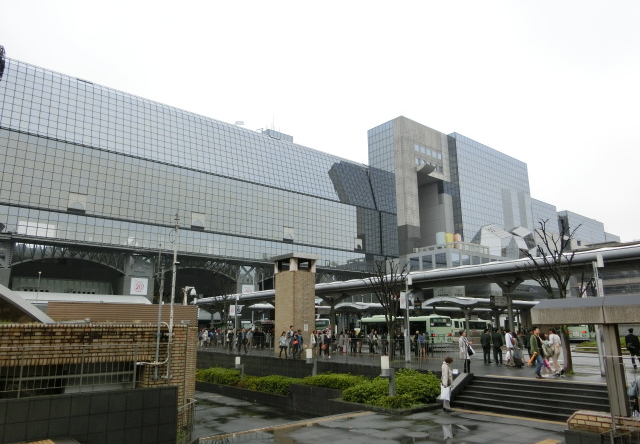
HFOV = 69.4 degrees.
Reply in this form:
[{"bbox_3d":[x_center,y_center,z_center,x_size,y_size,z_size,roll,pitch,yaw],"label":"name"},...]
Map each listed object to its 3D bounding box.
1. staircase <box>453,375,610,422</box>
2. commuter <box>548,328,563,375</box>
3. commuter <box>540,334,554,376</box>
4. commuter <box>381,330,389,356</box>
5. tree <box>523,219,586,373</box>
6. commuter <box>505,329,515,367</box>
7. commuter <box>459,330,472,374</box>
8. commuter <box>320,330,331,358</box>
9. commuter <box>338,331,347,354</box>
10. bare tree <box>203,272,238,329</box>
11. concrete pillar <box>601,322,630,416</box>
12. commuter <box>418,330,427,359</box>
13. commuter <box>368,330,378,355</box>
[{"bbox_3d":[6.981,5.580,14.670,1.900,0.830,5.200,11,-17,-42],"label":"staircase"},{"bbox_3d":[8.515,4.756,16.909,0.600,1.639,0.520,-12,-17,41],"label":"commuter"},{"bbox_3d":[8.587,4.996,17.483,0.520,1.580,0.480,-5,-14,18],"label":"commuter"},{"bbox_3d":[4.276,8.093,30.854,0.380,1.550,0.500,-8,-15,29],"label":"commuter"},{"bbox_3d":[9.559,2.885,18.536,2.500,6.150,2.400,-7,-14,26],"label":"tree"},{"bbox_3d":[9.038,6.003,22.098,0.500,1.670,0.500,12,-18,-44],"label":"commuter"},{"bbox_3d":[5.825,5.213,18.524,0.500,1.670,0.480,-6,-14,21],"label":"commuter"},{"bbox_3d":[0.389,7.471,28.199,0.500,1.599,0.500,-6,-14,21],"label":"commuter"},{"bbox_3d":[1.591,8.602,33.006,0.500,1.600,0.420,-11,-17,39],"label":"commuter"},{"bbox_3d":[-9.115,8.158,42.771,3.200,6.800,3.200,-3,-13,12],"label":"bare tree"},{"bbox_3d":[4.755,2.378,7.400,0.200,1.380,0.200,11,-17,-42],"label":"concrete pillar"},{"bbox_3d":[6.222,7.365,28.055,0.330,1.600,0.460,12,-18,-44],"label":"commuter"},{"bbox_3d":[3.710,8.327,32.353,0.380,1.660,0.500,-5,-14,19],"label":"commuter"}]

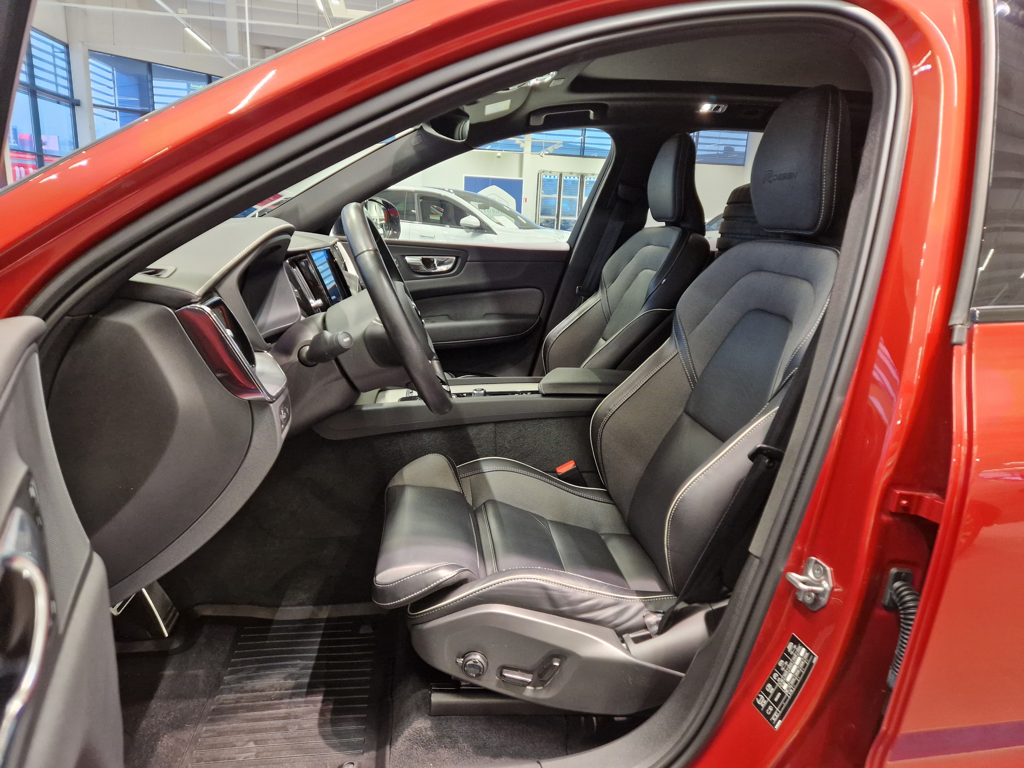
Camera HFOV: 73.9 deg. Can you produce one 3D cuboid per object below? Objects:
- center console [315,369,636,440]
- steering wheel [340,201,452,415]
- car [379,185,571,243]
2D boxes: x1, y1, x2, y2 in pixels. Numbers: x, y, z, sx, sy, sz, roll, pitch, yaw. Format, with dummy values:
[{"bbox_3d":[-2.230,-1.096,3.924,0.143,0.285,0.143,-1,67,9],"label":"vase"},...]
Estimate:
[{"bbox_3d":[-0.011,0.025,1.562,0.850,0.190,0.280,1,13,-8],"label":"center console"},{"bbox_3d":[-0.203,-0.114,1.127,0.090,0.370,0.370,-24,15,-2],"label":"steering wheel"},{"bbox_3d":[-0.947,-1.825,9.205,4.620,1.610,1.880,8,14,21],"label":"car"}]

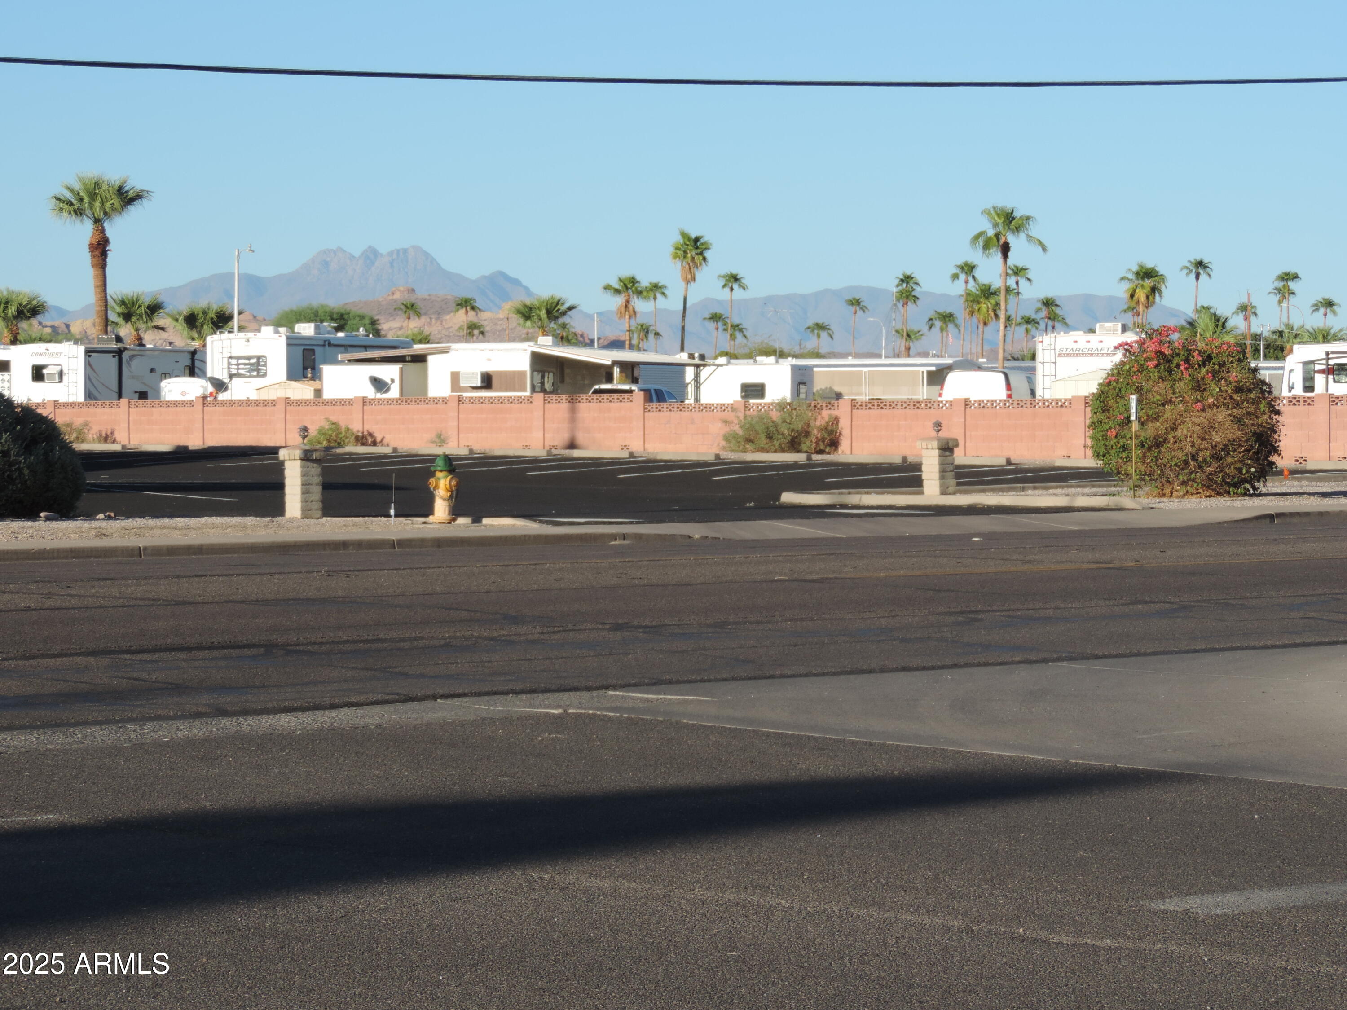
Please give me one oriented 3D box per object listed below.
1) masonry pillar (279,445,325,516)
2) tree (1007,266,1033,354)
[{"bbox_3d":[-4.416,-0.273,48.600,0.390,0.860,0.390,-1,1,-37],"label":"masonry pillar"},{"bbox_3d":[34.725,-15.772,409.802,2.429,16.679,2.429,0,1,0],"label":"tree"}]

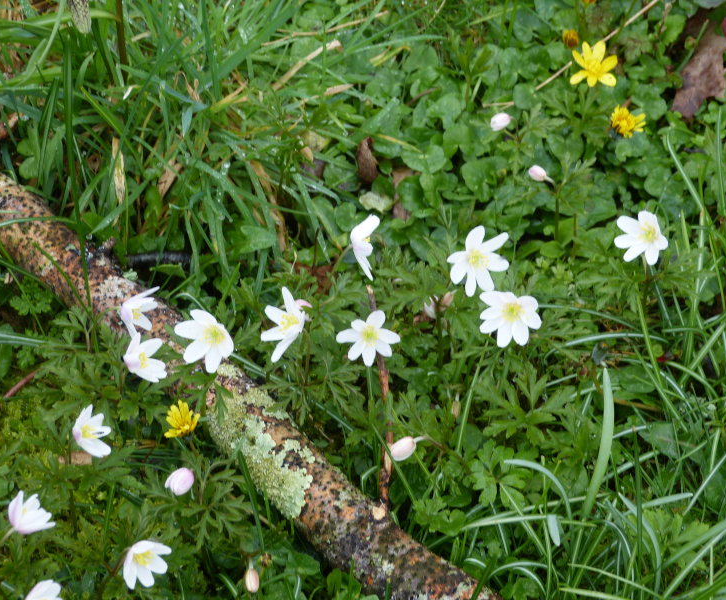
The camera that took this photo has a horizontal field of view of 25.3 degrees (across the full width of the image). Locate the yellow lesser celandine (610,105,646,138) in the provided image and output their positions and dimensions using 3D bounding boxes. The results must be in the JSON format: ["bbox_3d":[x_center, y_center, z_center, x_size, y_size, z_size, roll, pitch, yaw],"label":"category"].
[{"bbox_3d":[0.186,-0.126,1.139,0.025,0.014,0.025,0,63,-31],"label":"yellow lesser celandine"}]

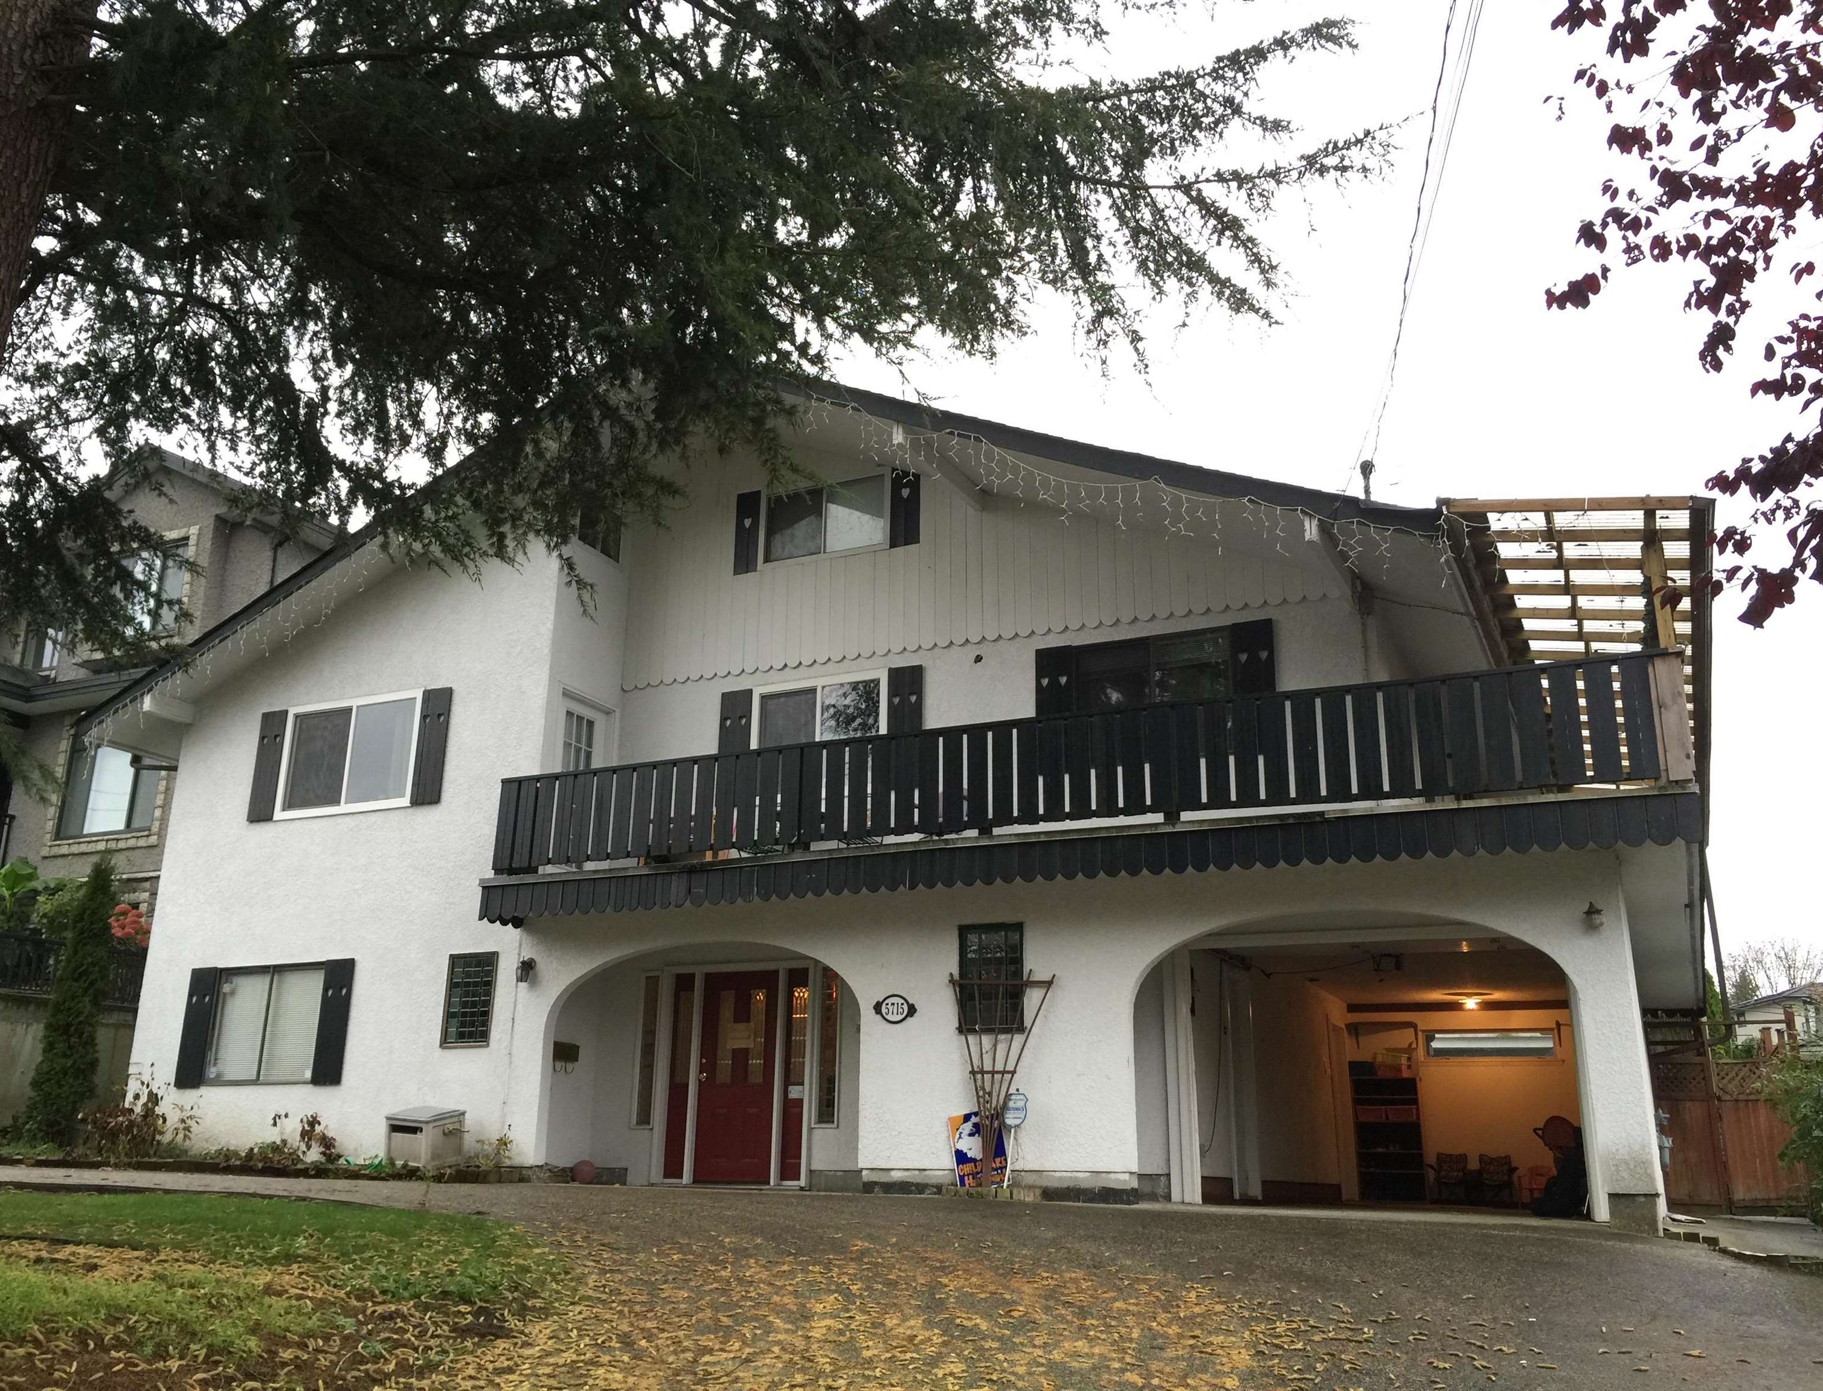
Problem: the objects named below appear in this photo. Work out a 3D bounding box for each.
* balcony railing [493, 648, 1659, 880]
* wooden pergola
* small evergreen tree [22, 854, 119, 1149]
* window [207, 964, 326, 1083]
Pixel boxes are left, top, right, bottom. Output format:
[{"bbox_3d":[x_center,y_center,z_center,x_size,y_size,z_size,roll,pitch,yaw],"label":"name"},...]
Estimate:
[{"bbox_3d":[0.943,0.939,13.547,10.529,1.037,1.403,-7,-18,26],"label":"balcony railing"},{"bbox_3d":[6.792,0.734,14.904,1.793,2.391,9.028,-7,-18,26],"label":"wooden pergola"},{"bbox_3d":[-9.922,3.584,18.367,0.805,3.287,0.805,-7,-18,26],"label":"small evergreen tree"},{"bbox_3d":[-7.025,3.569,16.855,1.647,1.281,0.150,-7,-18,26],"label":"window"}]

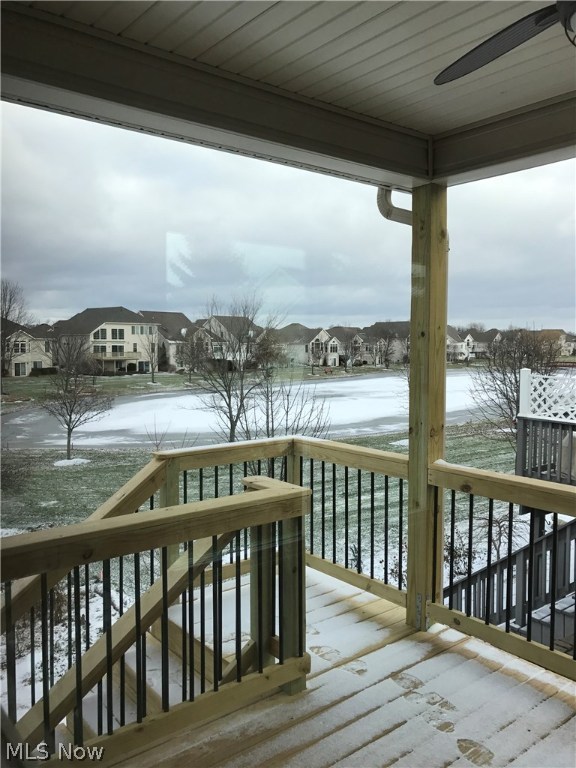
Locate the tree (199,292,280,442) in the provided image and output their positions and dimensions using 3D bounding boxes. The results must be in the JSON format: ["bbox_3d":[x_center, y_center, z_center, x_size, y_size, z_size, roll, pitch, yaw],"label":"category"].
[{"bbox_3d":[-2.307,-0.361,28.667,3.909,7.485,3.791,0,4,-5],"label":"tree"}]

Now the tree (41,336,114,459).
[{"bbox_3d":[-9.599,0.640,28.141,3.373,5.569,3.272,-1,4,-19],"label":"tree"}]

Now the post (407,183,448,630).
[{"bbox_3d":[0.781,0.148,3.488,0.140,2.460,0.140,-3,5,-38],"label":"post"}]

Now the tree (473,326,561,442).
[{"bbox_3d":[9.101,0.631,24.466,3.888,5.613,3.771,1,4,20],"label":"tree"}]

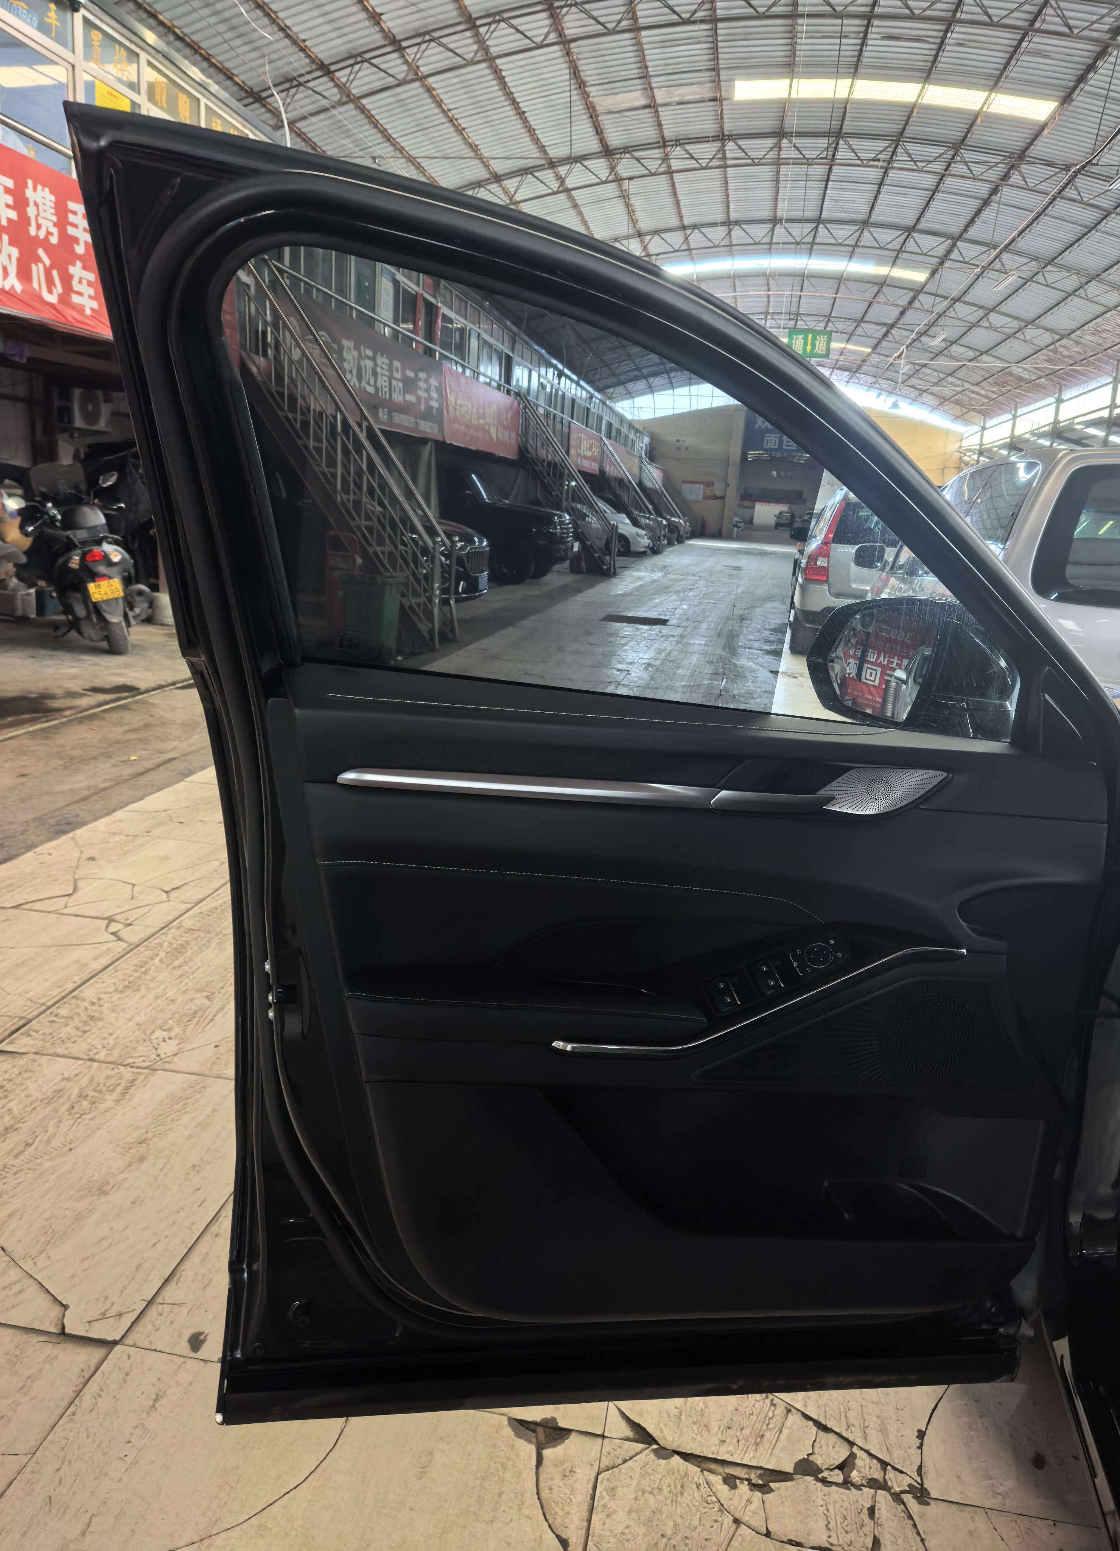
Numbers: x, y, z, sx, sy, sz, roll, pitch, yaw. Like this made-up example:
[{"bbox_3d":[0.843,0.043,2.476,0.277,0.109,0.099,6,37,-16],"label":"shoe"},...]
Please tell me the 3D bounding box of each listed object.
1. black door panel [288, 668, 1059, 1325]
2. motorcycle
[{"bbox_3d":[0.116,0.252,1.082,0.791,0.710,0.140,1,14,-3],"label":"black door panel"},{"bbox_3d":[-3.827,-1.726,8.727,0.760,1.290,1.850,-13,19,-28],"label":"motorcycle"}]

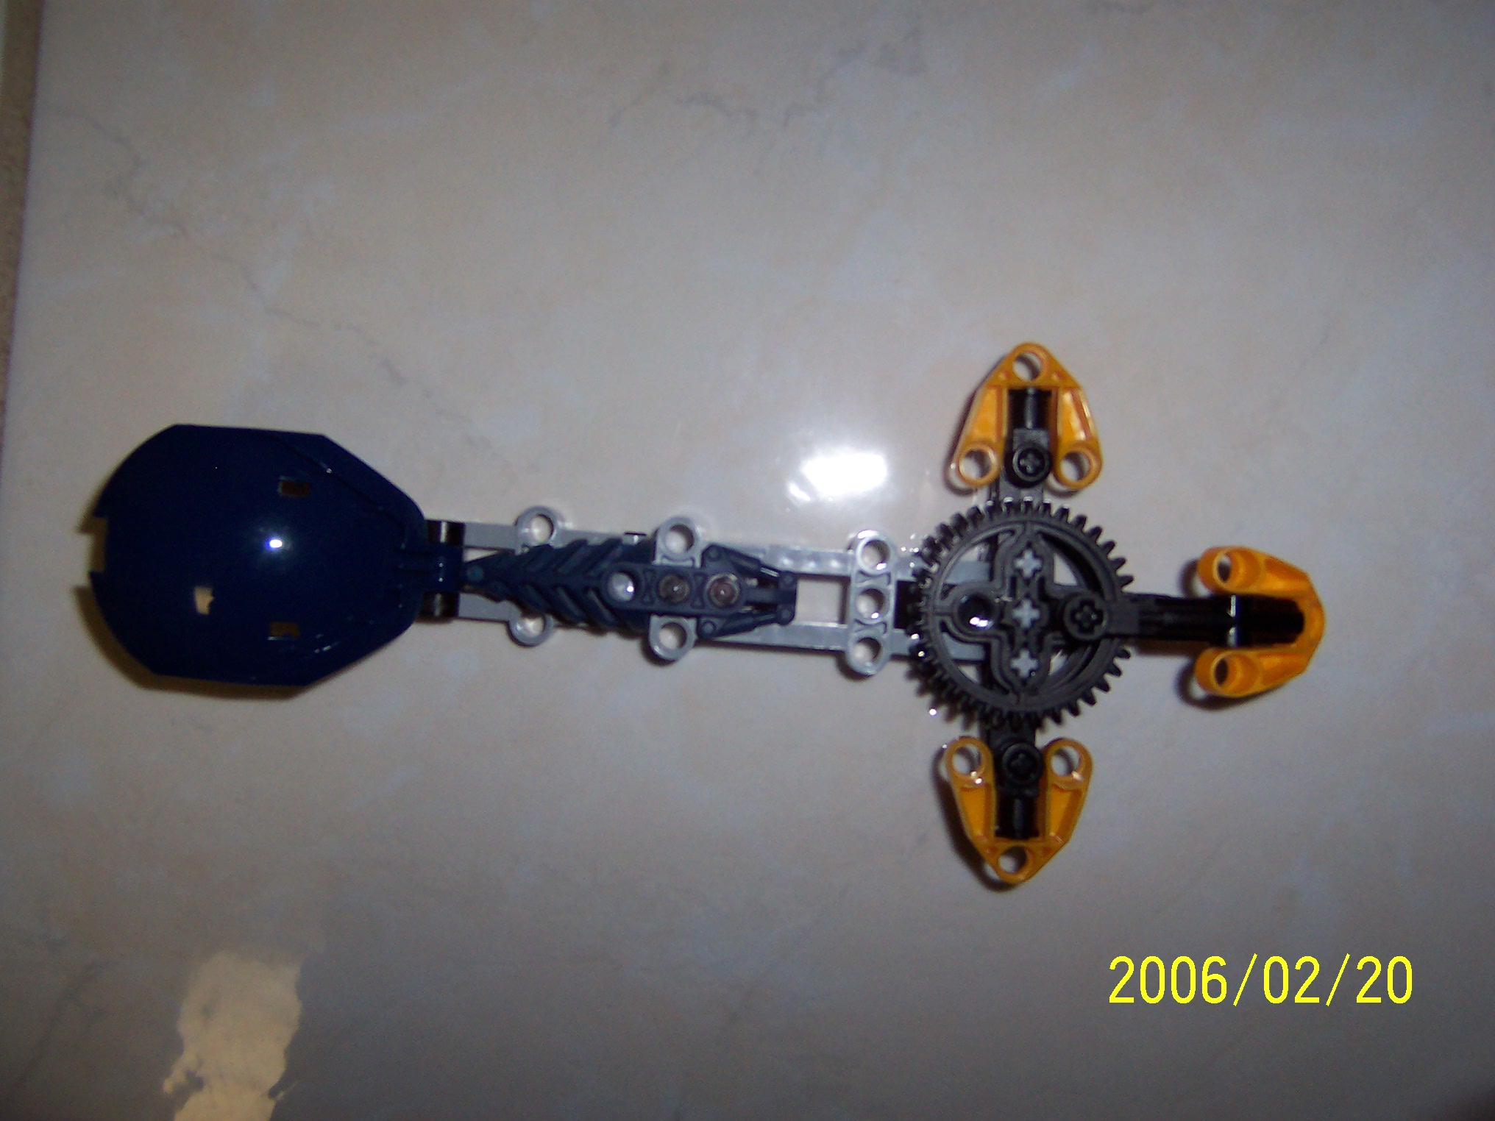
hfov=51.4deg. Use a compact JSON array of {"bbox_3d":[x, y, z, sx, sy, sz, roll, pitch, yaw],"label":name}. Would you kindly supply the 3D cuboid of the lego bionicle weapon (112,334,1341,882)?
[{"bbox_3d":[-0.004,0.006,0.253,0.200,0.032,0.088,3,88,0],"label":"lego bionicle weapon"}]

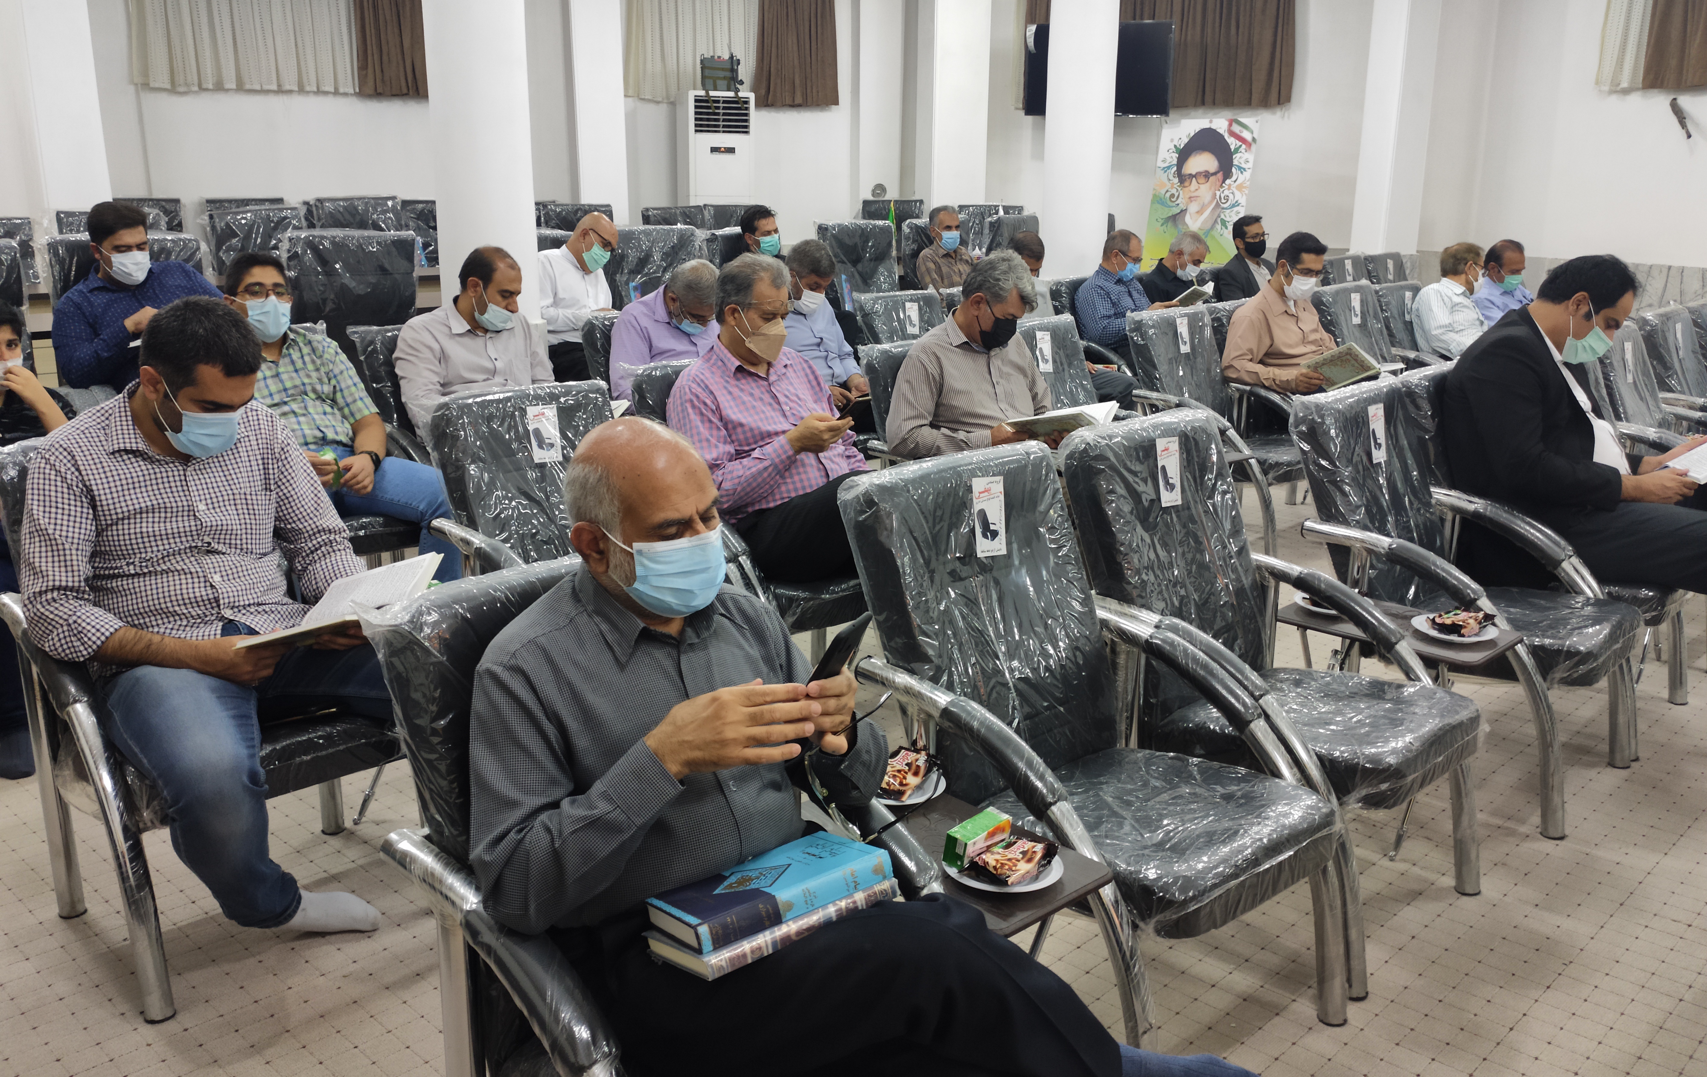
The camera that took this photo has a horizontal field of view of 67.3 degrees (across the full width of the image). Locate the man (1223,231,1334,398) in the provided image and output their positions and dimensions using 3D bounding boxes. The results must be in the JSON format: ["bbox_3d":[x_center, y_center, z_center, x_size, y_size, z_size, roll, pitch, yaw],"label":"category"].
[{"bbox_3d":[2.135,-0.668,5.650,0.537,1.323,0.731,-12,19,-41],"label":"man"}]

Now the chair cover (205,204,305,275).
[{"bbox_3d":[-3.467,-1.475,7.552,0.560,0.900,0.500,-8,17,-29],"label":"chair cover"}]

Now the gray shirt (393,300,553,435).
[{"bbox_3d":[-1.372,-0.554,4.636,0.510,0.600,0.390,-13,20,-41],"label":"gray shirt"}]

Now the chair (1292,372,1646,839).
[{"bbox_3d":[1.607,0.114,3.378,0.800,0.990,0.600,15,21,42],"label":"chair"}]

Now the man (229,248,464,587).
[{"bbox_3d":[-1.745,-0.285,4.175,0.537,1.317,0.731,-10,18,-36],"label":"man"}]

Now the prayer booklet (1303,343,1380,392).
[{"bbox_3d":[2.134,-0.742,5.553,0.328,0.098,0.249,-12,-15,-41],"label":"prayer booklet"}]

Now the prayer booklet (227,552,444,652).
[{"bbox_3d":[-1.057,0.132,2.623,0.341,0.098,0.242,-12,-18,-41],"label":"prayer booklet"}]

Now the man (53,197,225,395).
[{"bbox_3d":[-2.690,-0.590,4.889,0.550,1.340,0.750,-11,19,-35],"label":"man"}]

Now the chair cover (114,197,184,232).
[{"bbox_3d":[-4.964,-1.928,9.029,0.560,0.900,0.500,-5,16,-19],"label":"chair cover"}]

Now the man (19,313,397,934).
[{"bbox_3d":[-1.251,0.169,2.583,0.576,1.297,0.712,-12,19,-41],"label":"man"}]

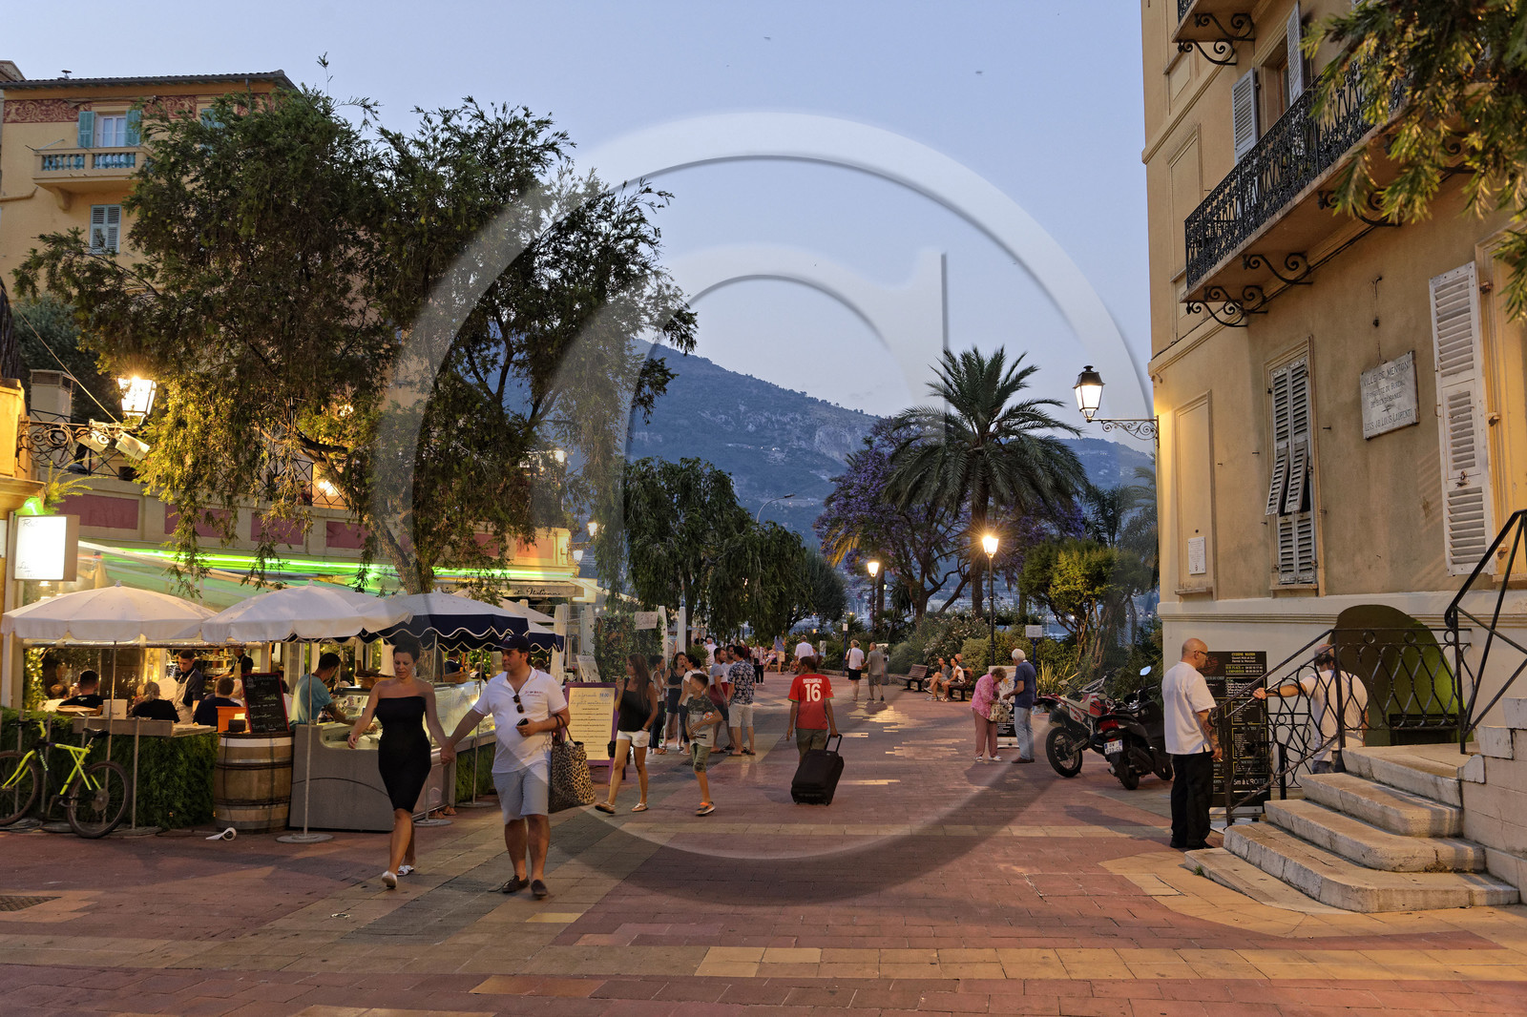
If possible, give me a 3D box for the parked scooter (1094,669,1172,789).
[{"bbox_3d":[4.700,2.678,15.218,0.800,1.380,1.950,-4,-6,33],"label":"parked scooter"}]

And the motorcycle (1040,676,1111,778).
[{"bbox_3d":[4.330,2.893,16.403,0.820,1.230,2.080,-5,-7,44],"label":"motorcycle"}]

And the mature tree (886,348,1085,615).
[{"bbox_3d":[8.976,0.101,52.214,8.100,13.400,8.100,0,-5,0],"label":"mature tree"}]

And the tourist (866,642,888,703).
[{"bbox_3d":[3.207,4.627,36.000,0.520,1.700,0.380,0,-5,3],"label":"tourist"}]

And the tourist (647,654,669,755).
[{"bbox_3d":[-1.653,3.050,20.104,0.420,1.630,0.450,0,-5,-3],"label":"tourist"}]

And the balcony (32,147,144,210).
[{"bbox_3d":[-22.023,-10.854,42.082,3.793,1.785,0.970,0,-5,6],"label":"balcony"}]

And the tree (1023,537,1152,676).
[{"bbox_3d":[8.258,2.896,32.873,3.400,4.350,3.300,0,-5,0],"label":"tree"}]

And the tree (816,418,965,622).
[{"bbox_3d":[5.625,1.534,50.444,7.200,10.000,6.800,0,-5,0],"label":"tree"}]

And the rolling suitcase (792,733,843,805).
[{"bbox_3d":[0.646,2.727,13.763,0.410,0.250,1.070,-2,30,19],"label":"rolling suitcase"}]

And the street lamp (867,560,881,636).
[{"bbox_3d":[4.251,4.292,49.000,0.450,4.750,0.450,0,-5,0],"label":"street lamp"}]

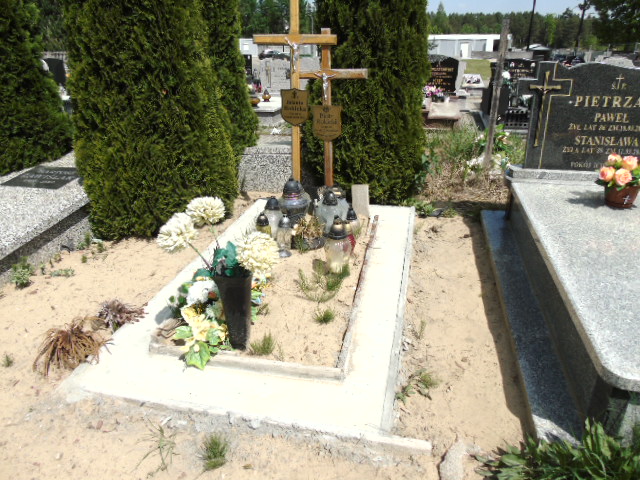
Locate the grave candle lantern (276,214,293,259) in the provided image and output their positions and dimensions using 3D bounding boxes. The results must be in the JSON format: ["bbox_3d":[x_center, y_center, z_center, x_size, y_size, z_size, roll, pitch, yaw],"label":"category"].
[{"bbox_3d":[-0.205,-0.025,2.672,0.079,0.247,0.079,4,23,12],"label":"grave candle lantern"}]

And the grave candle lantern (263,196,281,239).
[{"bbox_3d":[-0.289,-0.138,2.907,0.109,0.274,0.109,0,23,0],"label":"grave candle lantern"}]

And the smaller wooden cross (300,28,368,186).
[{"bbox_3d":[0.060,-0.832,3.320,0.531,1.245,0.080,3,23,12],"label":"smaller wooden cross"}]

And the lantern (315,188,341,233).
[{"bbox_3d":[0.059,-0.190,3.026,0.190,0.271,0.190,0,23,0],"label":"lantern"}]

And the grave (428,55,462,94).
[{"bbox_3d":[2.248,-3.085,8.579,0.754,0.669,0.170,4,23,12],"label":"grave"}]

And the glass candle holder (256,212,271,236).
[{"bbox_3d":[-0.350,-0.074,2.874,0.086,0.184,0.086,4,23,12],"label":"glass candle holder"}]

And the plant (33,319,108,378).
[{"bbox_3d":[-1.051,0.428,1.924,0.260,0.160,0.240,4,23,12],"label":"plant"}]

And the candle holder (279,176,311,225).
[{"bbox_3d":[-0.173,-0.272,3.184,0.216,0.304,0.216,0,23,0],"label":"candle holder"}]

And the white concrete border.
[{"bbox_3d":[-0.106,0.178,2.611,1.176,0.090,2.264,4,23,12],"label":"white concrete border"}]

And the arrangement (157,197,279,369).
[{"bbox_3d":[-0.396,0.171,1.863,0.400,0.550,0.360,4,23,12],"label":"arrangement"}]

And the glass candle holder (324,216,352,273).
[{"bbox_3d":[0.101,0.018,2.495,0.143,0.301,0.143,4,23,12],"label":"glass candle holder"}]

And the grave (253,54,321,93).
[{"bbox_3d":[-0.570,-3.175,8.923,1.157,0.651,0.170,4,23,12],"label":"grave"}]

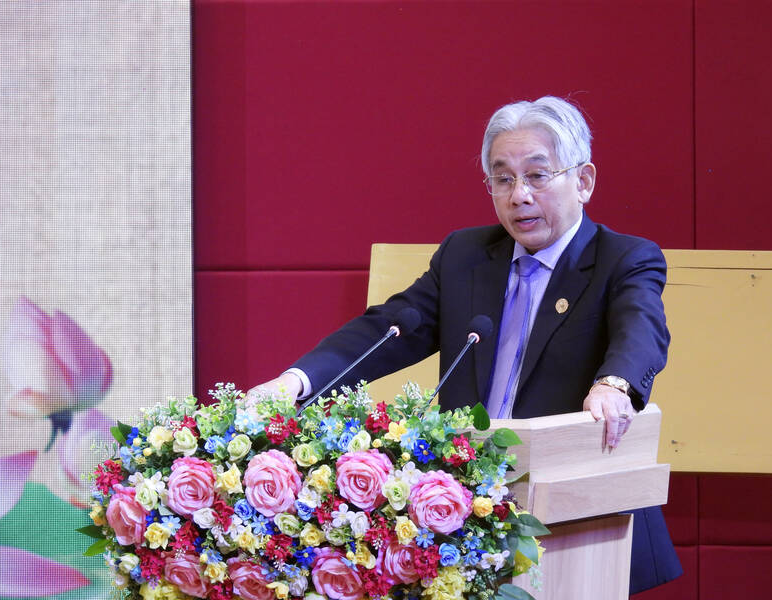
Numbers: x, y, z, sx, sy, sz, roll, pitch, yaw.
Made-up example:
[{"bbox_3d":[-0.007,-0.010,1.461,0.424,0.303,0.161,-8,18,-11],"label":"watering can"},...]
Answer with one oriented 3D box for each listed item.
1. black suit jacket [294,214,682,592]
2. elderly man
[{"bbox_3d":[0.190,0.165,11.030,0.530,0.630,0.660,0,2,27],"label":"black suit jacket"},{"bbox_3d":[0.180,0.460,11.020,0.550,1.600,0.740,0,2,27],"label":"elderly man"}]

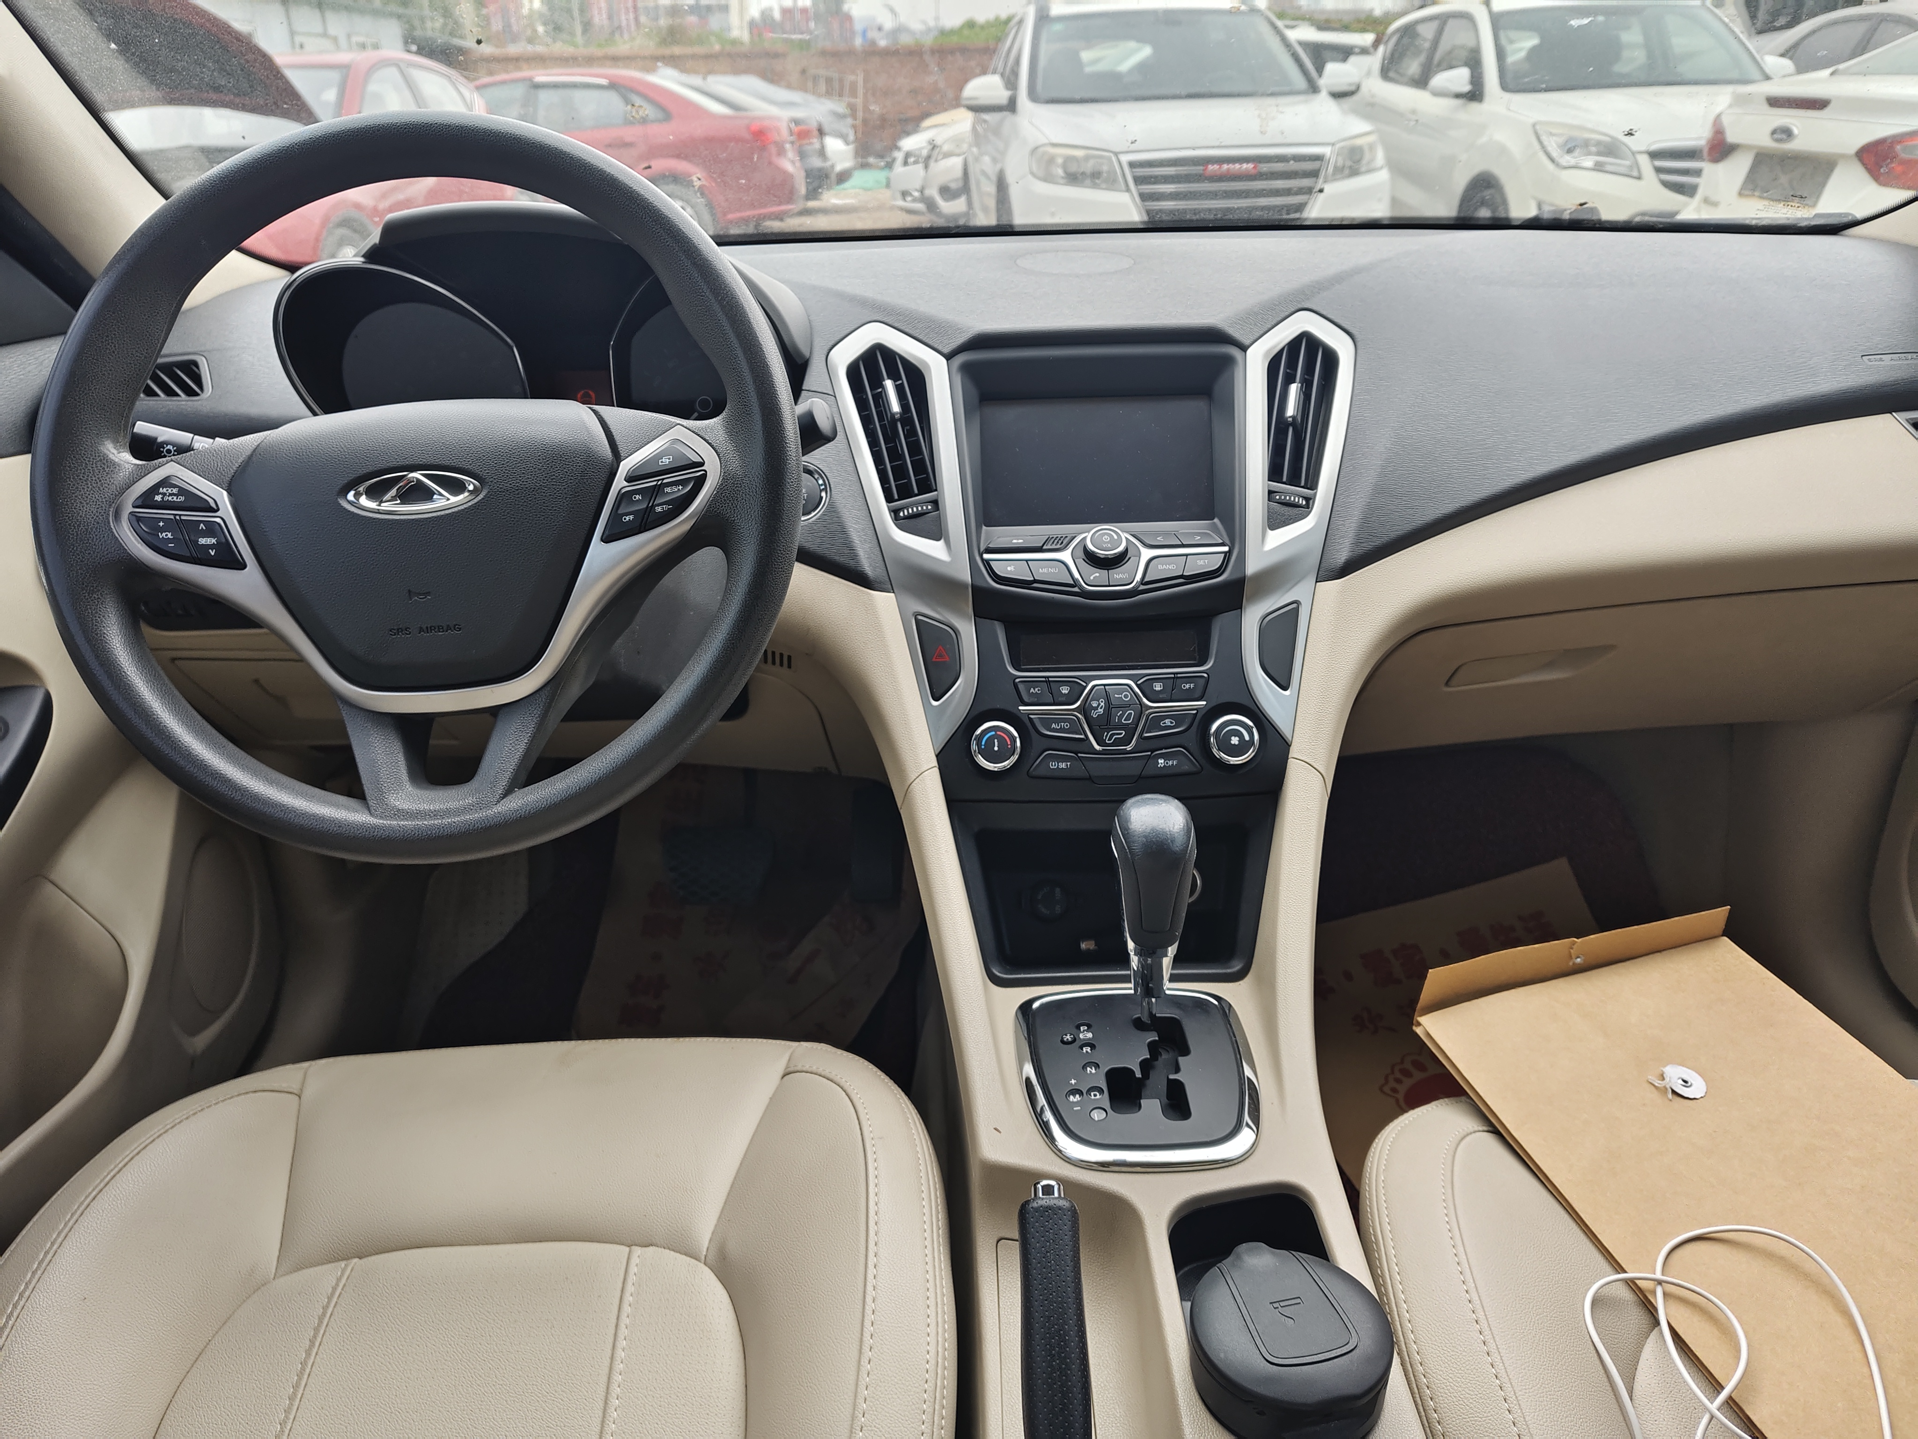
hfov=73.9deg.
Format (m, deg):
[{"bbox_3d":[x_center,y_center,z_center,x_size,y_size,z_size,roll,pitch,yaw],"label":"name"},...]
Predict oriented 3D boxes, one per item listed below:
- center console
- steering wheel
[{"bbox_3d":[0.094,-0.013,0.772,0.350,0.400,0.420,-1,26,0],"label":"center console"},{"bbox_3d":[-0.269,-0.117,0.657,0.380,0.380,0.095,-3,-3,0],"label":"steering wheel"}]

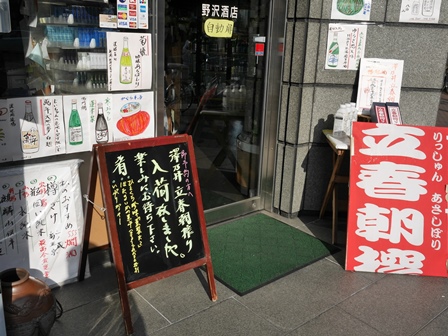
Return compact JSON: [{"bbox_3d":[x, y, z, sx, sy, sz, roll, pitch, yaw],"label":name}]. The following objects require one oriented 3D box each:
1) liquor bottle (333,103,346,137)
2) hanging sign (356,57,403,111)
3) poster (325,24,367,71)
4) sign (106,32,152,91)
[{"bbox_3d":[0.822,-0.333,3.082,0.065,0.219,0.065,16,21,38],"label":"liquor bottle"},{"bbox_3d":[1.103,-0.574,3.110,0.293,0.384,0.008,3,10,2],"label":"hanging sign"},{"bbox_3d":[0.856,-0.842,3.080,0.261,0.304,0.006,3,17,2],"label":"poster"},{"bbox_3d":[-0.514,-0.582,2.416,0.265,0.303,0.006,-11,21,-39],"label":"sign"}]

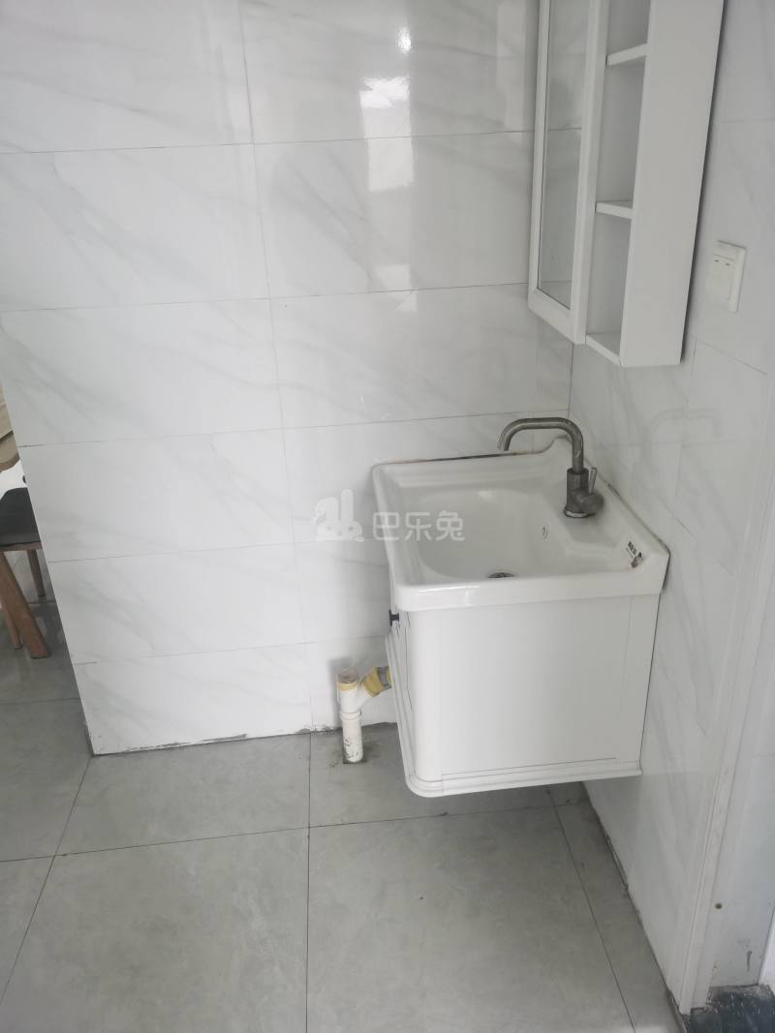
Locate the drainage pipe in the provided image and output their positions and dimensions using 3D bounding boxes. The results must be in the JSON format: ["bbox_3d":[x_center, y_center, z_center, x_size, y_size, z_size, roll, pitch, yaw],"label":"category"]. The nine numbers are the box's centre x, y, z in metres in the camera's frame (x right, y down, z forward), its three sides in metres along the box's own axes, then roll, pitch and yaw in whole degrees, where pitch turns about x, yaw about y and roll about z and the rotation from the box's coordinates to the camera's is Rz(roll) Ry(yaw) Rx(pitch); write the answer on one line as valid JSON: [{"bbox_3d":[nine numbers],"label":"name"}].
[{"bbox_3d":[-0.061,0.520,2.107,0.145,0.280,0.060,-4,25,-3],"label":"drainage pipe"}]

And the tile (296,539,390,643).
[{"bbox_3d":[0.074,0.178,2.088,0.600,0.297,0.010,-4,25,-4],"label":"tile"}]

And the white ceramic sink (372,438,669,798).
[{"bbox_3d":[0.234,0.181,1.764,0.479,0.508,0.605,-4,25,-4],"label":"white ceramic sink"}]

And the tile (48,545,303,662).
[{"bbox_3d":[-0.526,0.225,2.058,0.606,0.302,0.010,-4,25,-3],"label":"tile"}]

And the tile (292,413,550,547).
[{"bbox_3d":[0.062,-0.091,1.961,0.600,0.300,0.010,-4,25,-4],"label":"tile"}]

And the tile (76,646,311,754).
[{"bbox_3d":[-0.514,0.495,2.184,0.606,0.294,0.010,-4,25,-3],"label":"tile"}]

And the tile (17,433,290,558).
[{"bbox_3d":[-0.539,-0.048,1.930,0.606,0.302,0.010,-4,25,-3],"label":"tile"}]

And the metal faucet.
[{"bbox_3d":[0.331,-0.097,1.637,0.212,0.210,0.066,-2,25,1],"label":"metal faucet"}]

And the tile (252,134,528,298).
[{"bbox_3d":[0.039,-0.638,1.709,0.605,0.302,0.010,-4,25,-3],"label":"tile"}]

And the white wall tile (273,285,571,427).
[{"bbox_3d":[0.069,-0.366,1.838,0.640,0.302,0.010,-4,25,-3],"label":"white wall tile"}]

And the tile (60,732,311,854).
[{"bbox_3d":[-0.501,0.708,2.085,0.600,0.010,0.350,-4,25,-3],"label":"tile"}]

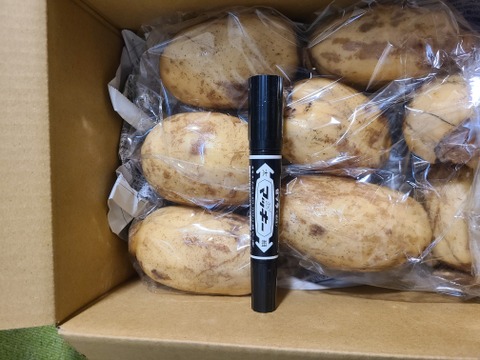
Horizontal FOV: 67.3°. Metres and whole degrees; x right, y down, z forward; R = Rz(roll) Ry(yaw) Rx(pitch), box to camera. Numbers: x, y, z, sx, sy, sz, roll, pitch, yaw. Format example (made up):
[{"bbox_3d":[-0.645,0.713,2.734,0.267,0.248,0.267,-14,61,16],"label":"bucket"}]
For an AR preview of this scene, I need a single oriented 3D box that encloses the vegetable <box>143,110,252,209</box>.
[{"bbox_3d":[-0.024,-0.015,0.259,0.095,0.063,0.066,7,92,9],"label":"vegetable"}]

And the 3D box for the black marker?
[{"bbox_3d":[0.015,0.009,0.216,0.020,0.020,0.140,0,92,4],"label":"black marker"}]

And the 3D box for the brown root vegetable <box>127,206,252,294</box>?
[{"bbox_3d":[-0.028,0.051,0.259,0.104,0.060,0.061,10,93,9],"label":"brown root vegetable"}]

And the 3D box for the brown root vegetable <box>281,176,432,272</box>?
[{"bbox_3d":[0.080,0.032,0.255,0.114,0.062,0.064,12,93,9],"label":"brown root vegetable"}]

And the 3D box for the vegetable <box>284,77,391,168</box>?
[{"bbox_3d":[0.065,-0.041,0.257,0.086,0.060,0.062,22,95,8],"label":"vegetable"}]

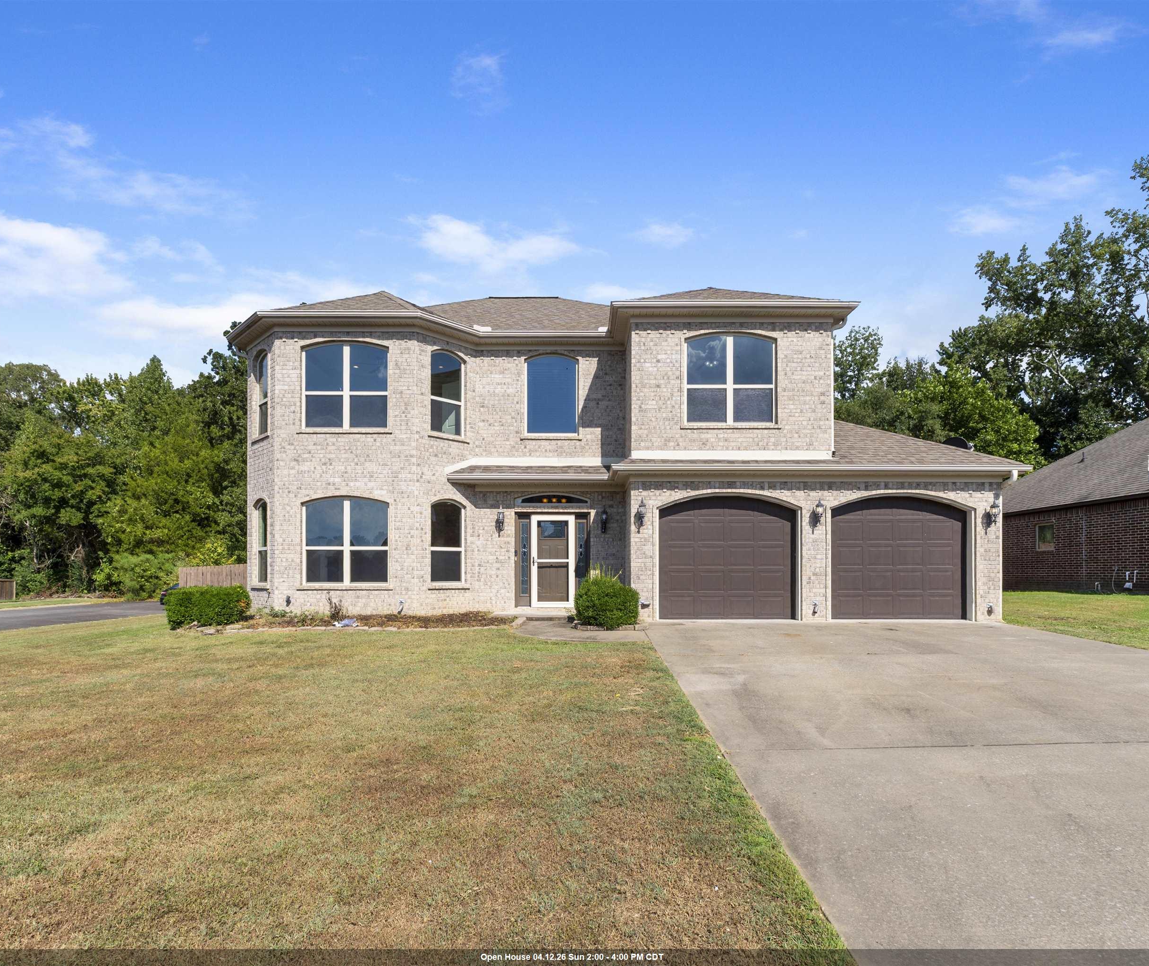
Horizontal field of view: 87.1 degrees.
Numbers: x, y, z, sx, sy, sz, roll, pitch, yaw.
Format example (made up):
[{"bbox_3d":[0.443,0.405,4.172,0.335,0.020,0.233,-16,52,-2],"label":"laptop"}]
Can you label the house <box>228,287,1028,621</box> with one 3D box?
[{"bbox_3d":[0.420,-1.150,16.900,15.600,8.600,11.500,0,-5,0],"label":"house"}]

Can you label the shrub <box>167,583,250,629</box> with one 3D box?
[{"bbox_3d":[-6.650,2.250,10.950,1.220,0.780,1.050,0,-5,0],"label":"shrub"}]

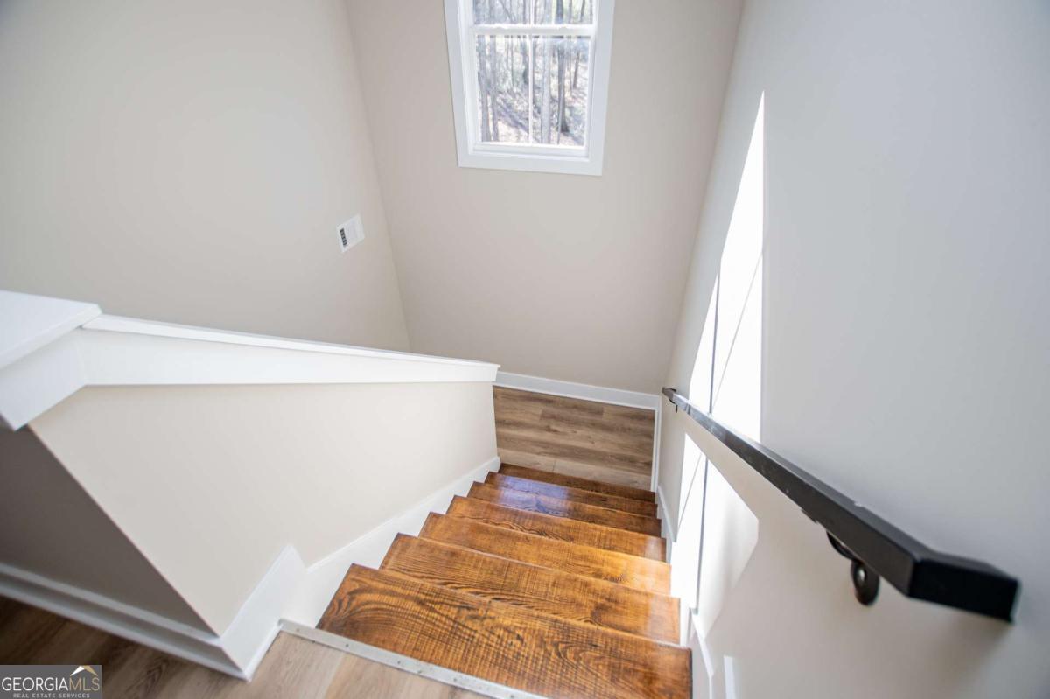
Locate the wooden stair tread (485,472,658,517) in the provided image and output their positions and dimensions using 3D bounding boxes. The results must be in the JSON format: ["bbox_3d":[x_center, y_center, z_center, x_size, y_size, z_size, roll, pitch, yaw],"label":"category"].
[{"bbox_3d":[0.272,1.038,2.899,1.168,0.036,0.280,7,35,14],"label":"wooden stair tread"}]

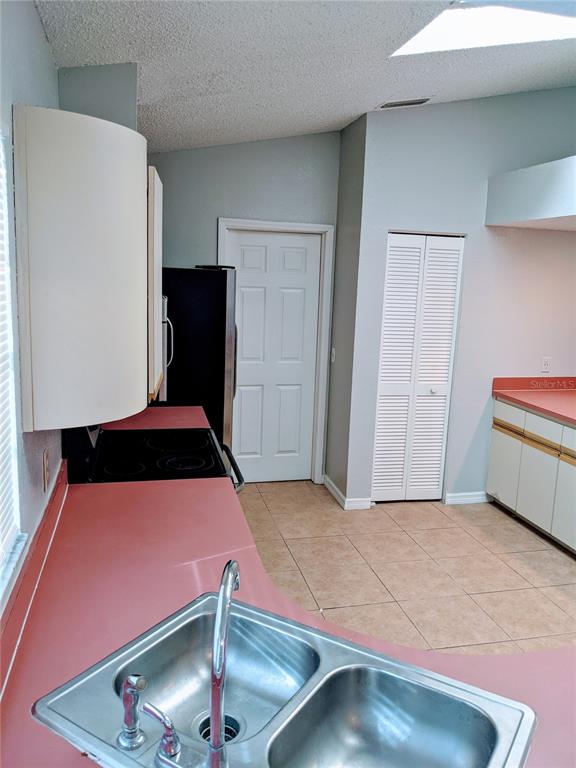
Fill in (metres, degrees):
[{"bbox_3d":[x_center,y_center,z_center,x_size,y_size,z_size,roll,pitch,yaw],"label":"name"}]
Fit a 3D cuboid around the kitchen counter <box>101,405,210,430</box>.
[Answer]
[{"bbox_3d":[-0.793,0.214,3.451,0.645,0.040,0.550,-1,11,-13],"label":"kitchen counter"}]

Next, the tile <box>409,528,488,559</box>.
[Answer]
[{"bbox_3d":[1.078,1.071,4.035,0.427,0.010,0.427,-1,11,-13],"label":"tile"}]

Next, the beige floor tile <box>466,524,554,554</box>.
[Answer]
[{"bbox_3d":[1.485,1.059,4.101,0.425,0.010,0.425,-1,11,-13],"label":"beige floor tile"}]

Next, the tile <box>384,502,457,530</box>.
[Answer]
[{"bbox_3d":[0.971,0.986,4.413,0.425,0.010,0.425,-1,11,-13],"label":"tile"}]

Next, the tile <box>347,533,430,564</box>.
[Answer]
[{"bbox_3d":[0.658,1.075,3.938,0.427,0.010,0.427,-1,11,-13],"label":"tile"}]

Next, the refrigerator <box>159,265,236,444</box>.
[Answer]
[{"bbox_3d":[-0.830,0.098,4.107,0.804,1.753,0.840,-1,11,-13],"label":"refrigerator"}]

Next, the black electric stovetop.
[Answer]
[{"bbox_3d":[-0.592,0.317,2.761,0.543,0.050,0.775,-1,11,-13],"label":"black electric stovetop"}]

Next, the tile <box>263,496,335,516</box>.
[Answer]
[{"bbox_3d":[0.041,0.917,4.628,0.425,0.010,0.425,-1,11,-13],"label":"tile"}]

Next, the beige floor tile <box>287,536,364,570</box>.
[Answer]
[{"bbox_3d":[0.235,1.071,3.808,0.425,0.010,0.425,-1,11,-13],"label":"beige floor tile"}]

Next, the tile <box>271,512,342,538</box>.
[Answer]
[{"bbox_3d":[0.138,0.994,4.218,0.425,0.010,0.425,-1,11,-13],"label":"tile"}]

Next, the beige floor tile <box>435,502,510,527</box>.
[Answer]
[{"bbox_3d":[1.401,0.989,4.544,0.427,0.010,0.427,-1,11,-13],"label":"beige floor tile"}]

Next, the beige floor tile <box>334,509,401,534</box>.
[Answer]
[{"bbox_3d":[0.562,0.996,4.350,0.427,0.010,0.427,-1,11,-13],"label":"beige floor tile"}]

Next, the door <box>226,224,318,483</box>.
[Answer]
[{"bbox_3d":[-0.136,-0.184,4.894,0.764,2.045,0.045,-1,11,-13],"label":"door"}]

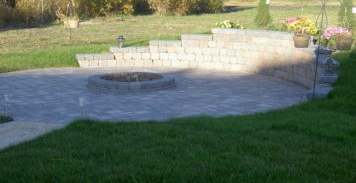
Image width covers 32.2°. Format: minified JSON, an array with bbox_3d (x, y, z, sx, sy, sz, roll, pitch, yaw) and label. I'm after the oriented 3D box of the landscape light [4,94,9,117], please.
[{"bbox_3d":[-2.165,0.181,7.800,0.055,0.285,0.055,0,9,0],"label":"landscape light"}]

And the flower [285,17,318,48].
[{"bbox_3d":[2.029,-0.962,10.100,0.480,0.500,0.450,0,9,0],"label":"flower"}]

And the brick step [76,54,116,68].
[{"bbox_3d":[-1.695,-0.628,12.800,0.790,0.225,0.300,0,9,0],"label":"brick step"}]

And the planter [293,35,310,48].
[{"bbox_3d":[2.006,-0.801,10.000,0.265,0.200,0.265,0,9,0],"label":"planter"}]

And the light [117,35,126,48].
[{"bbox_3d":[-1.194,-1.045,13.000,0.160,0.270,0.160,0,9,0],"label":"light"}]

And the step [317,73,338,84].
[{"bbox_3d":[2.217,-0.188,9.150,0.310,0.130,0.420,2,10,14],"label":"step"}]

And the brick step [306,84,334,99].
[{"bbox_3d":[2.013,-0.003,8.750,0.350,0.120,0.500,2,10,14],"label":"brick step"}]

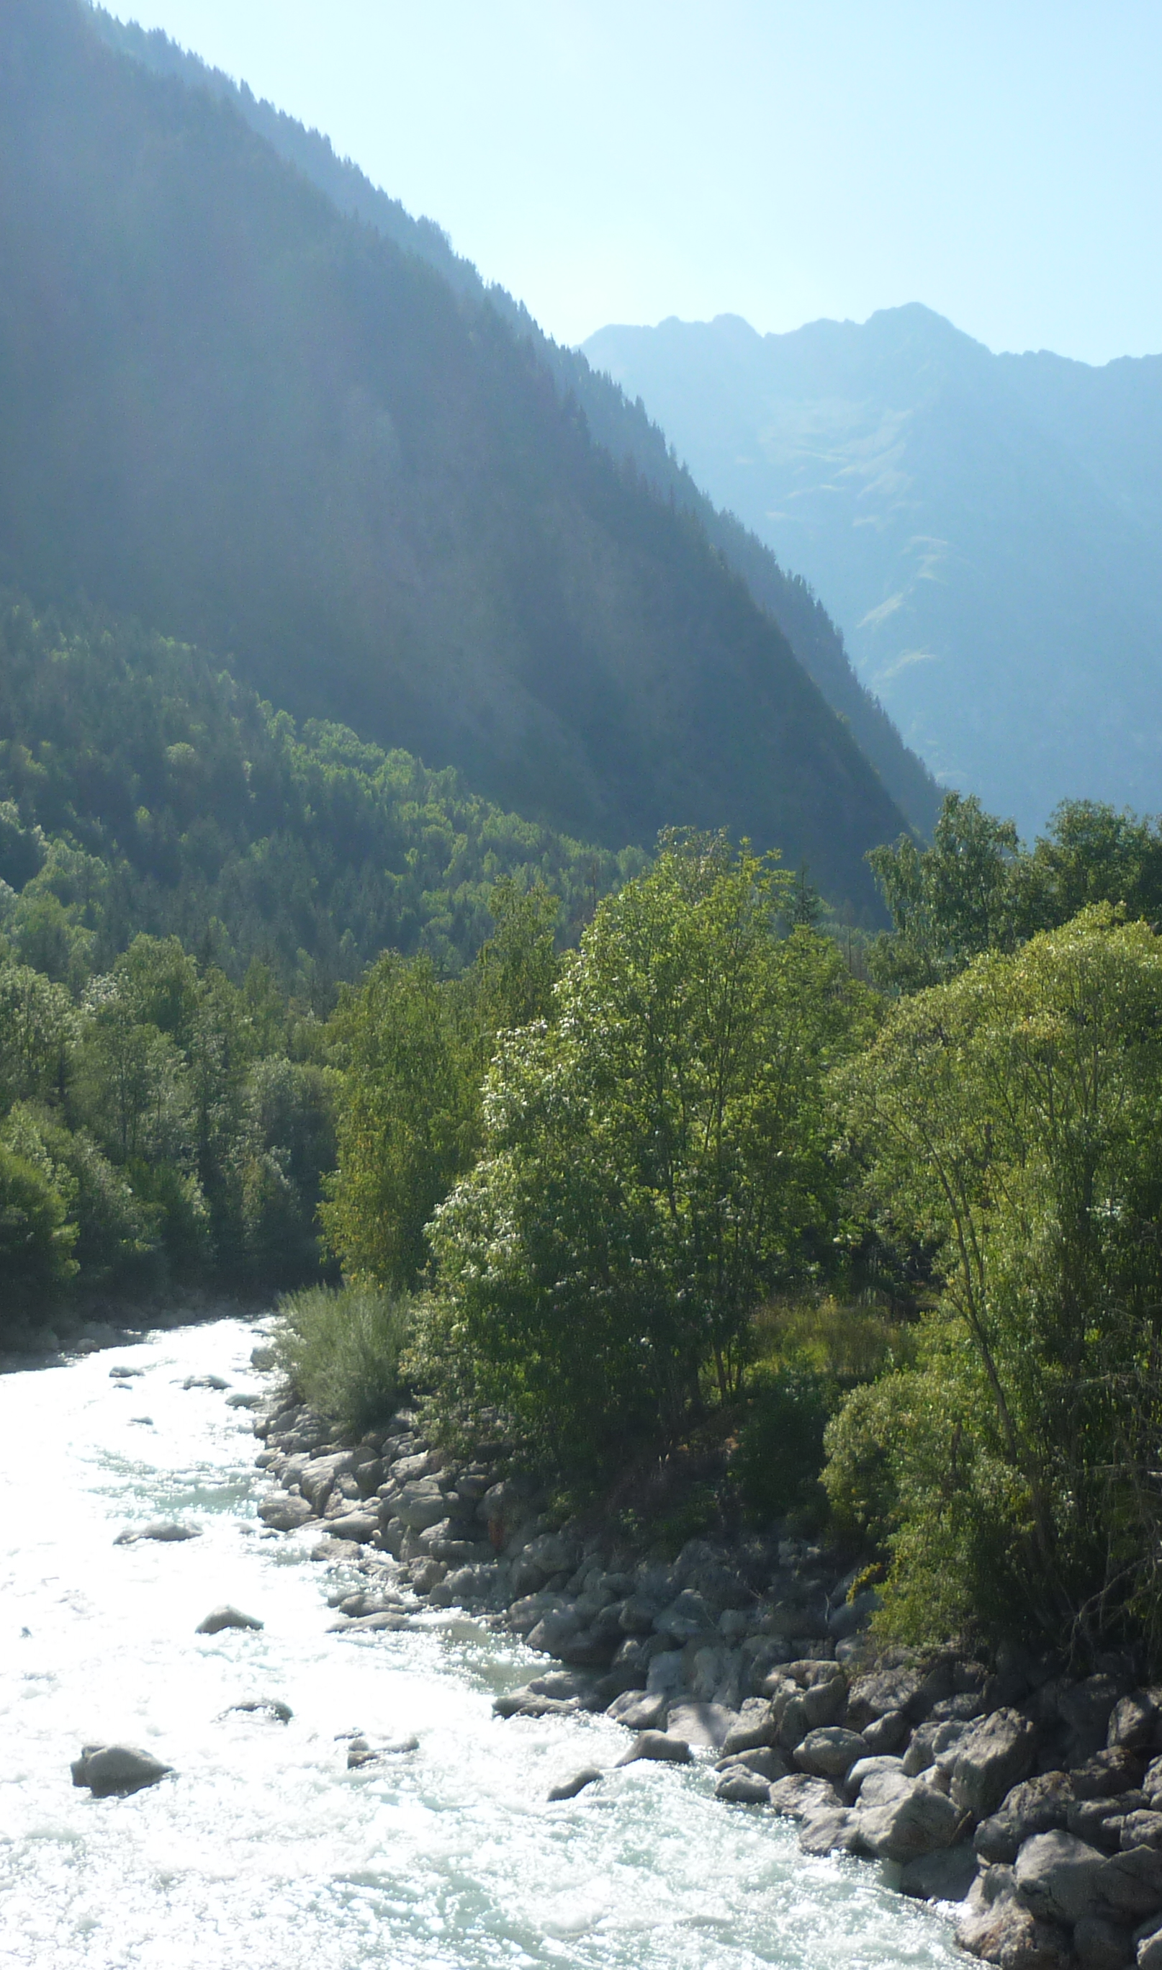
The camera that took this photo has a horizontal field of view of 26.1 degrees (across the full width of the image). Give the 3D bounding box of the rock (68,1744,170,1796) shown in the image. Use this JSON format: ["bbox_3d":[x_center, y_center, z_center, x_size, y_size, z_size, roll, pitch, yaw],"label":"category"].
[{"bbox_3d":[-5.544,9.467,30.200,1.200,0.580,0.950,0,-2,0],"label":"rock"}]

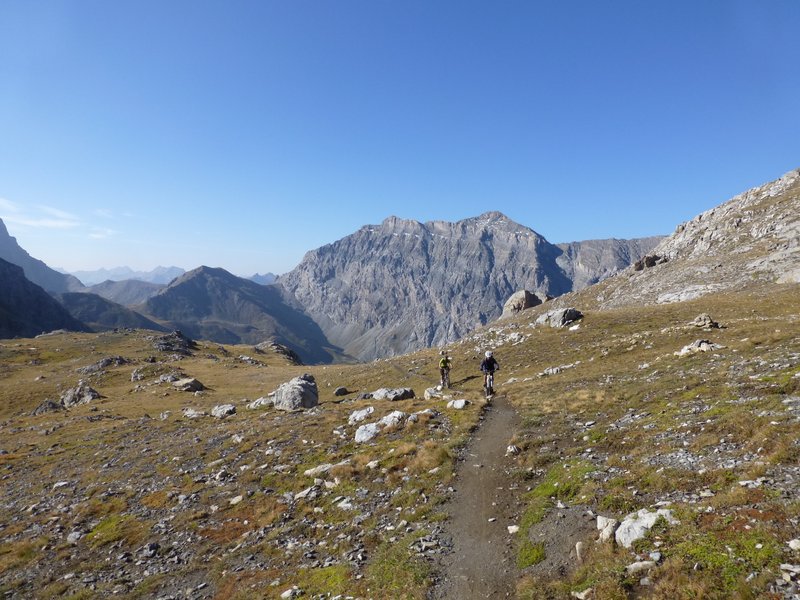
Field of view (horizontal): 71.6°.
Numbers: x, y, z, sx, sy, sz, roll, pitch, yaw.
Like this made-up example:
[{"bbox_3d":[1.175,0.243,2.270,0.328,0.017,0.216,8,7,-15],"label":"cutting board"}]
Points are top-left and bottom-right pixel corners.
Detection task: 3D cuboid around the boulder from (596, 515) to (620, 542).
[{"bbox_3d":[1.721,1.895,4.600,0.180,0.220,0.180,0,1,17],"label":"boulder"}]

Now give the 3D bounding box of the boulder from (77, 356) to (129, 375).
[{"bbox_3d":[-18.235,4.015,34.000,3.100,1.000,1.900,-1,3,-28],"label":"boulder"}]

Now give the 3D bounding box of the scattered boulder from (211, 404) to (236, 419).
[{"bbox_3d":[-5.918,3.739,18.600,0.850,0.430,0.650,-1,3,-18],"label":"scattered boulder"}]

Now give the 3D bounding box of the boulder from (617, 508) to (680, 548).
[{"bbox_3d":[2.022,1.874,4.550,0.520,0.270,0.420,1,3,24],"label":"boulder"}]

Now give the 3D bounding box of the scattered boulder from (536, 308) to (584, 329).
[{"bbox_3d":[14.377,1.668,50.000,4.100,1.700,2.900,1,3,16],"label":"scattered boulder"}]

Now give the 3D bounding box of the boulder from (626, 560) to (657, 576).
[{"bbox_3d":[1.741,1.936,4.000,0.220,0.100,0.150,1,3,24],"label":"boulder"}]

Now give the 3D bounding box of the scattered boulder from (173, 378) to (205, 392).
[{"bbox_3d":[-9.723,3.930,25.500,1.420,0.620,1.150,0,1,-17],"label":"scattered boulder"}]

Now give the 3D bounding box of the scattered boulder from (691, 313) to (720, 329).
[{"bbox_3d":[17.073,1.146,31.000,1.600,0.800,1.250,1,1,24],"label":"scattered boulder"}]

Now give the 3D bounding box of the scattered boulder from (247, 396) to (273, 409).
[{"bbox_3d":[-4.737,3.455,18.700,0.870,0.400,0.650,0,1,-11],"label":"scattered boulder"}]

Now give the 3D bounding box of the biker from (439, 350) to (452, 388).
[{"bbox_3d":[2.083,3.182,25.400,0.660,1.740,1.500,0,1,-10],"label":"biker"}]

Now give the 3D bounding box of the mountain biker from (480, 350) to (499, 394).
[{"bbox_3d":[3.469,2.829,21.500,0.740,1.720,1.650,0,2,9],"label":"mountain biker"}]

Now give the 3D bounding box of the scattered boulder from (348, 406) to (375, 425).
[{"bbox_3d":[-0.937,2.811,13.500,0.630,0.390,0.520,0,1,-3],"label":"scattered boulder"}]

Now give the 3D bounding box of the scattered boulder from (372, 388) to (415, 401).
[{"bbox_3d":[-0.241,3.510,20.600,1.520,0.460,0.950,0,1,-1],"label":"scattered boulder"}]

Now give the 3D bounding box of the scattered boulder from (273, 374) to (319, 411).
[{"bbox_3d":[-3.881,3.435,20.600,1.650,1.250,1.400,0,2,-11],"label":"scattered boulder"}]

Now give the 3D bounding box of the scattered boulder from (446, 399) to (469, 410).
[{"bbox_3d":[1.721,3.127,16.600,0.640,0.330,0.480,0,2,6],"label":"scattered boulder"}]

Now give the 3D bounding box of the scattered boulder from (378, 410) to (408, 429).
[{"bbox_3d":[-0.156,2.865,13.300,0.700,0.400,0.550,0,1,-1],"label":"scattered boulder"}]

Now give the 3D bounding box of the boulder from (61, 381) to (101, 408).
[{"bbox_3d":[-11.980,3.543,20.800,1.450,0.980,1.200,-1,1,-25],"label":"boulder"}]

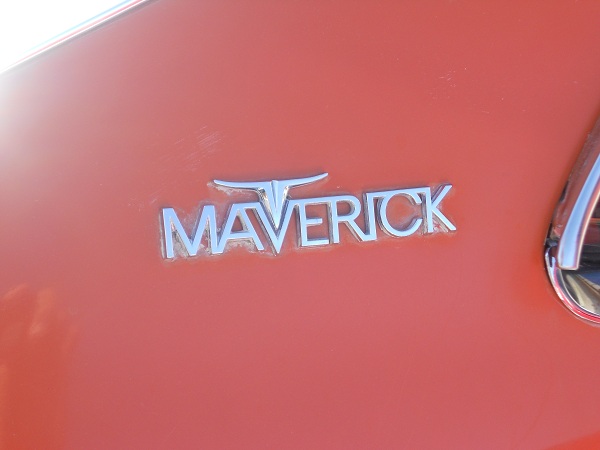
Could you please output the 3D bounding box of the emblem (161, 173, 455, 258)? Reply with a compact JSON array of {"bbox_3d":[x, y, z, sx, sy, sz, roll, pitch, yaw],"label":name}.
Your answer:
[{"bbox_3d":[0.006,-0.007,0.538,0.146,0.036,0.006,-5,3,-19],"label":"emblem"}]

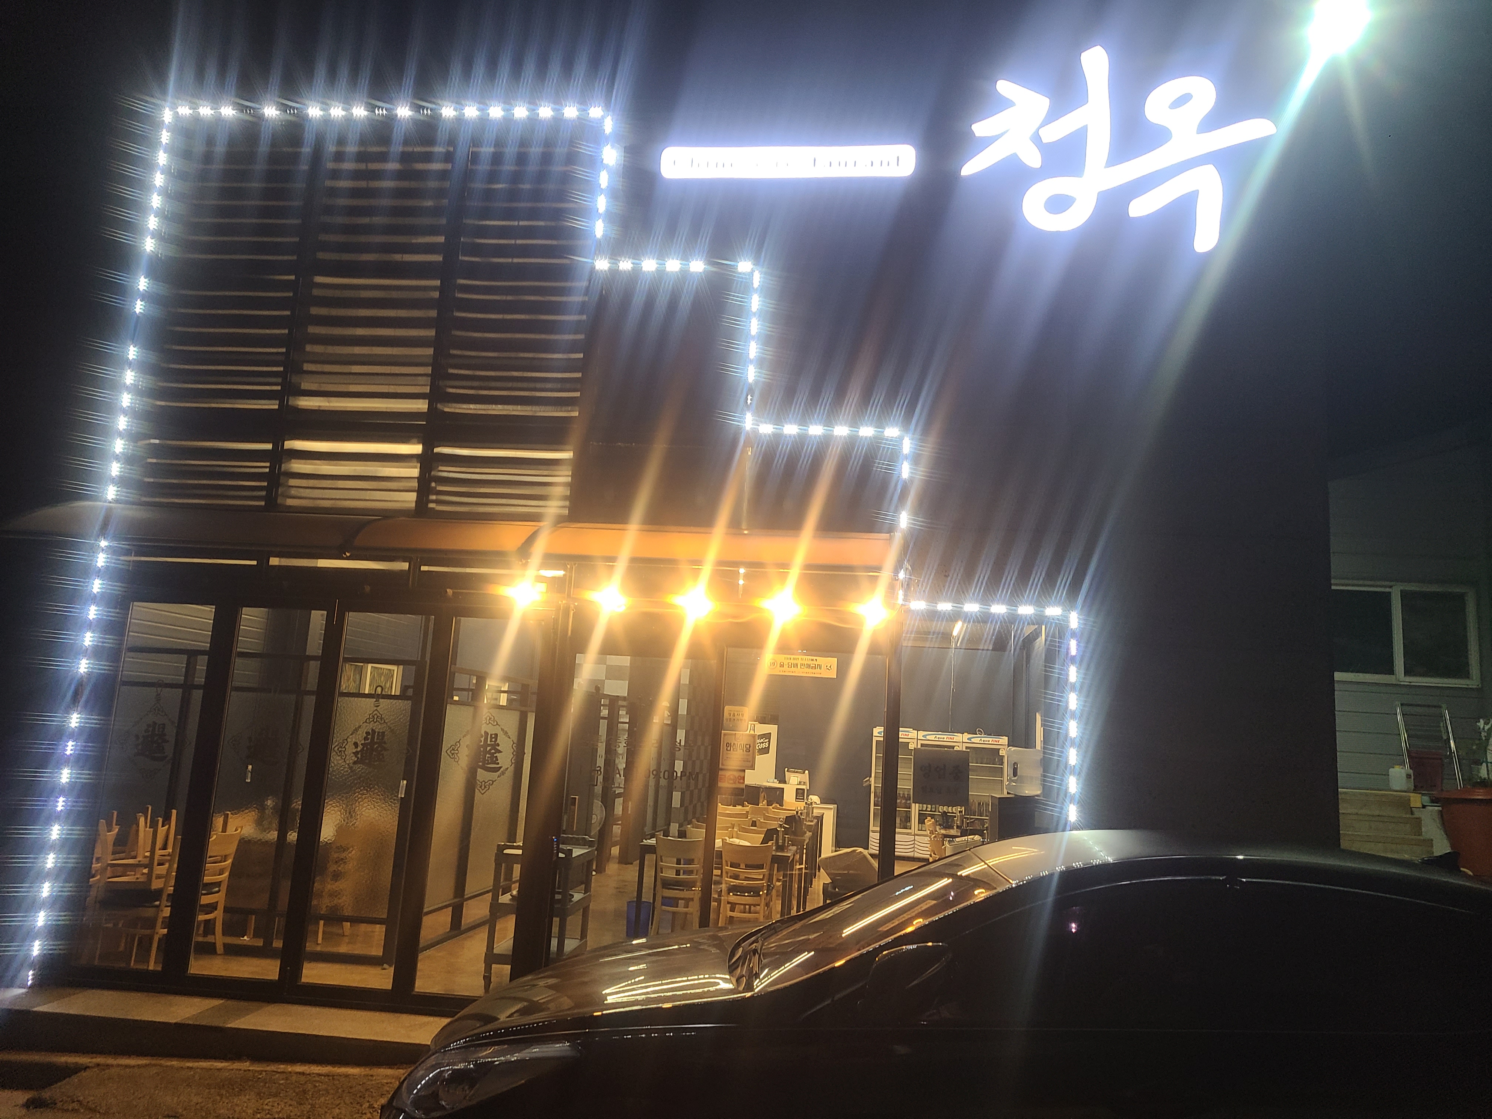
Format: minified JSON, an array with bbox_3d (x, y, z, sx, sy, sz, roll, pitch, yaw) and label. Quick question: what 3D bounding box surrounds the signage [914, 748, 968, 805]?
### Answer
[{"bbox_3d":[1.056,1.174,6.039,0.300,0.290,0.015,2,-10,5],"label":"signage"}]

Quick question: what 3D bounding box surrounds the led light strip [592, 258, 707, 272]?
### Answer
[{"bbox_3d":[-0.579,-1.751,6.682,0.697,0.050,0.030,2,-10,5],"label":"led light strip"}]

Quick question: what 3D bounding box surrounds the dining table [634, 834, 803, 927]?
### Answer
[{"bbox_3d":[-0.197,2.686,8.993,1.200,0.740,0.750,1,-10,10],"label":"dining table"}]

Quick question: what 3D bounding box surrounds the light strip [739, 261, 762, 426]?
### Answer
[{"bbox_3d":[0.039,-1.265,6.538,0.050,1.010,0.030,2,-10,5],"label":"light strip"}]

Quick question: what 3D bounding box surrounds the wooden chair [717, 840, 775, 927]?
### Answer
[{"bbox_3d":[0.034,2.583,8.625,0.430,0.840,0.500,1,-10,10],"label":"wooden chair"}]

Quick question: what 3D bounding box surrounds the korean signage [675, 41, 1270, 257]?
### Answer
[{"bbox_3d":[1.269,-2.427,6.593,3.562,1.312,0.120,2,-10,5],"label":"korean signage"}]

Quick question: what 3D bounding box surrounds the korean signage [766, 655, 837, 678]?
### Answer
[{"bbox_3d":[0.309,0.595,6.222,0.395,0.107,0.010,2,-10,5],"label":"korean signage"}]

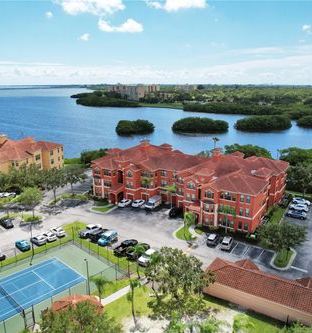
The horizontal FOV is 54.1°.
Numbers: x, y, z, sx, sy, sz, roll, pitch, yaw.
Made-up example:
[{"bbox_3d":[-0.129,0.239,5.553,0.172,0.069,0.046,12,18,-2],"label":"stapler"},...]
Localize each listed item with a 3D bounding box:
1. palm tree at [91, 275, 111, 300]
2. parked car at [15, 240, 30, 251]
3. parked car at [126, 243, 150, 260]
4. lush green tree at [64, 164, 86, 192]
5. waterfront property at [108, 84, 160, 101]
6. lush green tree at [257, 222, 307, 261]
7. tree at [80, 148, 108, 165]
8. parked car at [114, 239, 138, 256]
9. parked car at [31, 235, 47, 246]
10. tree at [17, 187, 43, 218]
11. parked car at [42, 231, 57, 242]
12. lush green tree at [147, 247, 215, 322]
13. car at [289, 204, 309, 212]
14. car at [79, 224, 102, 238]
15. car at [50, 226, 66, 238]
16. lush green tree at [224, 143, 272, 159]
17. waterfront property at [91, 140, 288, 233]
[{"bbox_3d":[-8.452,19.394,47.215,3.200,5.300,3.200,0,15,0],"label":"palm tree"},{"bbox_3d":[-29.019,17.167,66.574,4.100,1.480,1.800,13,20,40],"label":"parked car"},{"bbox_3d":[-3.694,17.384,62.679,1.900,1.750,5.000,14,20,42],"label":"parked car"},{"bbox_3d":[-25.106,4.714,95.113,6.800,9.100,6.800,0,15,0],"label":"lush green tree"},{"bbox_3d":[-49.791,-168.664,703.544,122.000,34.000,60.000,0,15,0],"label":"waterfront property"},{"bbox_3d":[25.960,15.420,61.417,9.800,7.500,9.200,0,15,0],"label":"lush green tree"},{"bbox_3d":[-26.660,-4.921,137.963,12.290,7.240,10.450,0,15,0],"label":"tree"},{"bbox_3d":[-6.073,16.920,63.309,1.950,1.850,5.500,13,20,40],"label":"parked car"},{"bbox_3d":[-25.919,16.263,67.481,4.600,1.450,1.820,14,20,42],"label":"parked car"},{"bbox_3d":[-32.928,9.689,80.882,6.800,8.600,6.400,0,15,0],"label":"tree"},{"bbox_3d":[-24.775,15.554,69.820,1.820,1.450,4.550,-13,20,-41],"label":"parked car"},{"bbox_3d":[3.760,17.467,48.909,10.300,8.200,10.300,0,15,0],"label":"lush green tree"},{"bbox_3d":[39.867,11.606,85.201,4.600,1.500,1.850,8,17,29],"label":"car"},{"bbox_3d":[-15.192,15.122,71.049,2.000,1.850,5.600,14,20,42],"label":"car"},{"bbox_3d":[-23.275,14.956,72.093,1.820,1.450,4.550,-13,20,-41],"label":"car"},{"bbox_3d":[35.226,-1.968,117.420,17.000,12.400,13.000,0,15,0],"label":"lush green tree"},{"bbox_3d":[10.250,1.330,96.330,53.000,15.500,37.000,9,17,30],"label":"waterfront property"}]

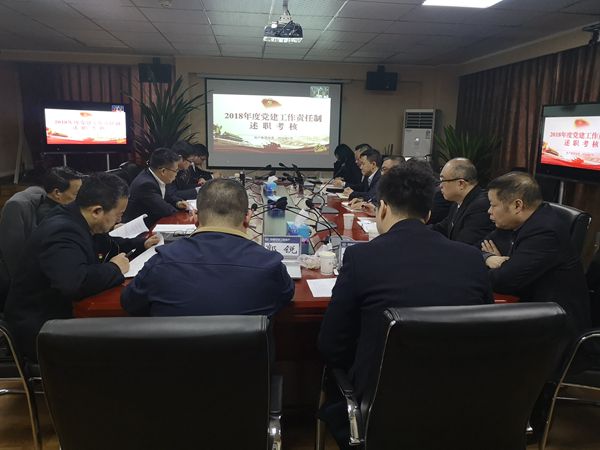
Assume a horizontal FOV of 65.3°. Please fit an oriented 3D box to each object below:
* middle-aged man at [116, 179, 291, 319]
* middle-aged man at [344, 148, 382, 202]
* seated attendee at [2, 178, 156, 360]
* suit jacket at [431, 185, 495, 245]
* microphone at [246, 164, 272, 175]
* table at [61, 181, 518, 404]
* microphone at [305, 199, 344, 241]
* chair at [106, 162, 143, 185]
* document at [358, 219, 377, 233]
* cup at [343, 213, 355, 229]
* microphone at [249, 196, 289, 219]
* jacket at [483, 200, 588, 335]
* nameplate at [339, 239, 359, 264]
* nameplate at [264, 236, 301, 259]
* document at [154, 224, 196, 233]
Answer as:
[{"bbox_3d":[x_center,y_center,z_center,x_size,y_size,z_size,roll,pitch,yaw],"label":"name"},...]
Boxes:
[{"bbox_3d":[-0.325,0.420,1.836,0.580,1.220,0.740,0,11,-6],"label":"middle-aged man"},{"bbox_3d":[0.637,-0.092,4.439,0.680,1.260,0.540,0,11,-6],"label":"middle-aged man"},{"bbox_3d":[-0.930,0.380,2.133,0.720,1.230,0.600,0,12,-6],"label":"seated attendee"},{"bbox_3d":[0.977,0.122,2.621,0.480,0.680,0.520,0,12,-6],"label":"suit jacket"},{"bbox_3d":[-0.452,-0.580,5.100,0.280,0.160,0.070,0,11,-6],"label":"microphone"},{"bbox_3d":[-0.211,0.236,4.085,1.870,0.750,4.400,0,12,-6],"label":"table"},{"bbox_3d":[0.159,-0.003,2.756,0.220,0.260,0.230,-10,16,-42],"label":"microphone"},{"bbox_3d":[-1.410,0.002,4.364,0.640,1.050,0.600,0,12,-6],"label":"chair"},{"bbox_3d":[0.552,0.009,3.240,0.260,0.015,0.300,0,11,-6],"label":"document"},{"bbox_3d":[0.343,-0.022,3.310,0.075,0.090,0.075,1,12,0],"label":"cup"},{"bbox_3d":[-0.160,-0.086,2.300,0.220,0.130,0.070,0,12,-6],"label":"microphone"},{"bbox_3d":[0.967,0.186,2.079,0.450,0.620,0.520,1,11,-3],"label":"jacket"},{"bbox_3d":[0.308,0.146,2.441,0.205,0.115,0.060,0,12,-6],"label":"nameplate"},{"bbox_3d":[-0.088,0.118,2.374,0.190,0.110,0.060,0,11,-6],"label":"nameplate"},{"bbox_3d":[-0.857,0.017,3.205,0.290,0.012,0.215,0,12,-6],"label":"document"}]

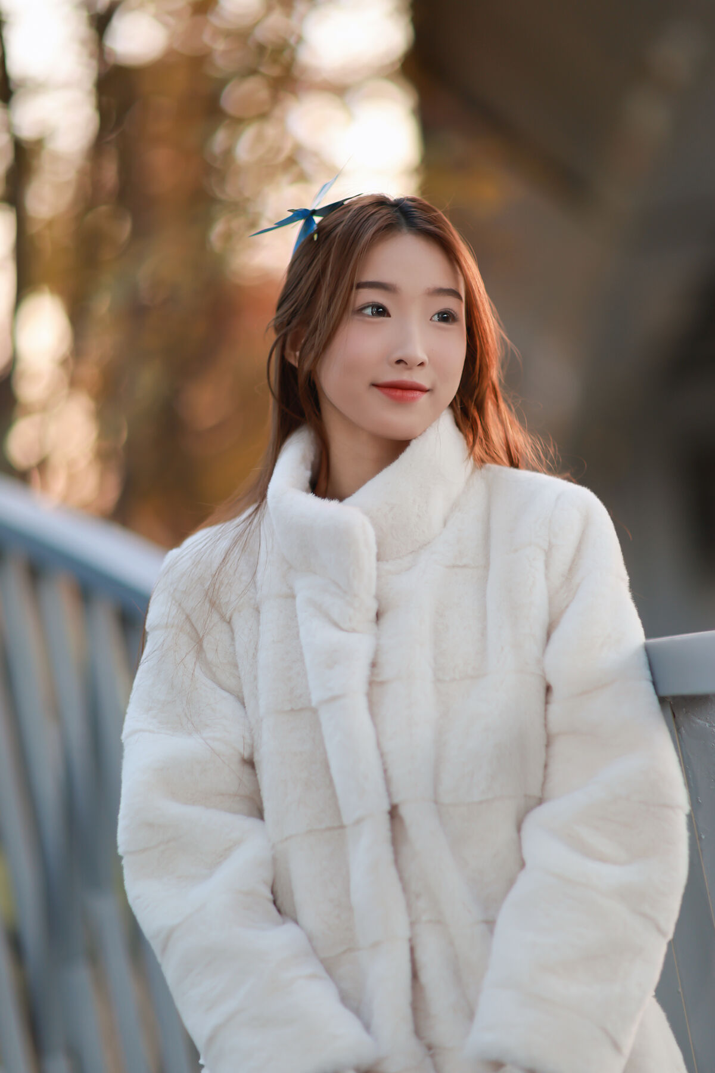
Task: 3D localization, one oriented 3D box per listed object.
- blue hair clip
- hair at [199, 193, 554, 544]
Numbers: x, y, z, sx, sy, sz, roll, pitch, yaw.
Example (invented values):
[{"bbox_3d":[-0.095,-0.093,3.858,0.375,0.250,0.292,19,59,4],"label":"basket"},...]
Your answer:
[{"bbox_3d":[-0.046,-0.286,2.220,0.102,0.062,0.065,-17,1,14],"label":"blue hair clip"},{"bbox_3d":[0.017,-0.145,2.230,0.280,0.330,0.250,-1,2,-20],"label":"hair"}]

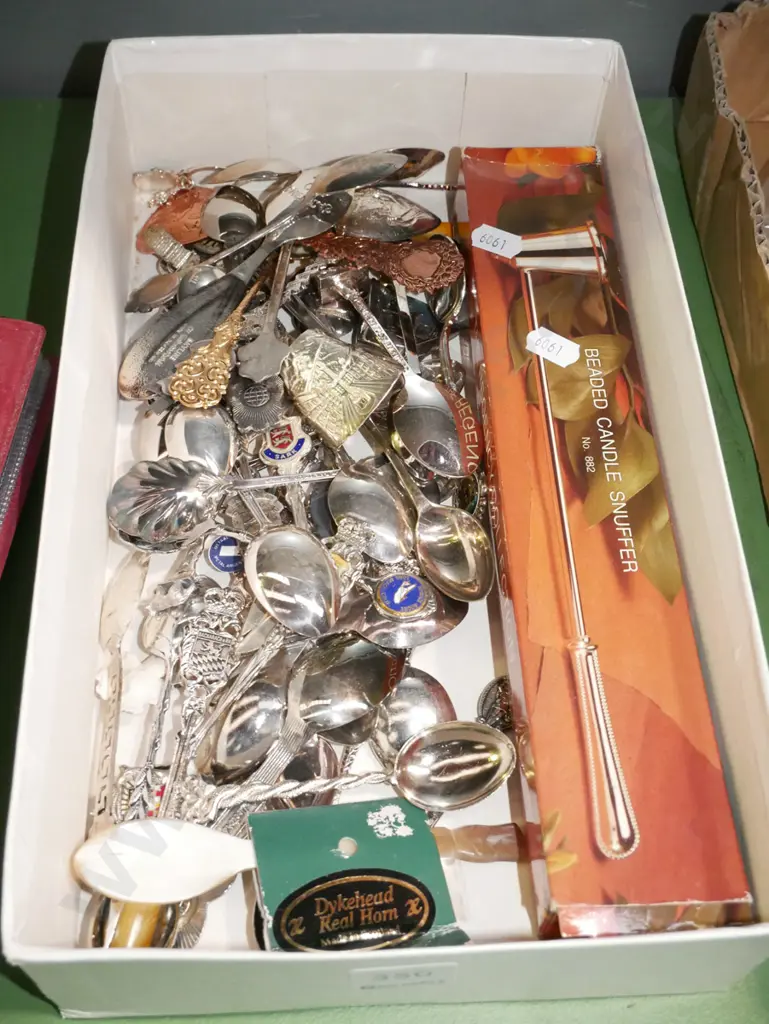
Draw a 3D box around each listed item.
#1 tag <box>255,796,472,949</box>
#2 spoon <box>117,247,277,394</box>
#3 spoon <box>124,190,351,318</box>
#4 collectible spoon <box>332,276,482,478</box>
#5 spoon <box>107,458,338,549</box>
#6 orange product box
[{"bbox_3d":[-0.008,0.110,0.313,0.060,0.008,0.045,0,62,-21],"label":"tag"},{"bbox_3d":[-0.064,-0.078,0.405,0.032,0.017,0.092,35,74,16],"label":"spoon"},{"bbox_3d":[-0.056,-0.102,0.418,0.100,0.016,0.022,-28,66,-8],"label":"spoon"},{"bbox_3d":[0.005,-0.053,0.399,0.026,0.016,0.104,-25,64,-15],"label":"collectible spoon"},{"bbox_3d":[-0.045,-0.010,0.372,0.103,0.016,0.031,-7,62,-2],"label":"spoon"},{"bbox_3d":[0.067,-0.011,0.379,0.056,0.030,0.297,-1,61,-3],"label":"orange product box"}]

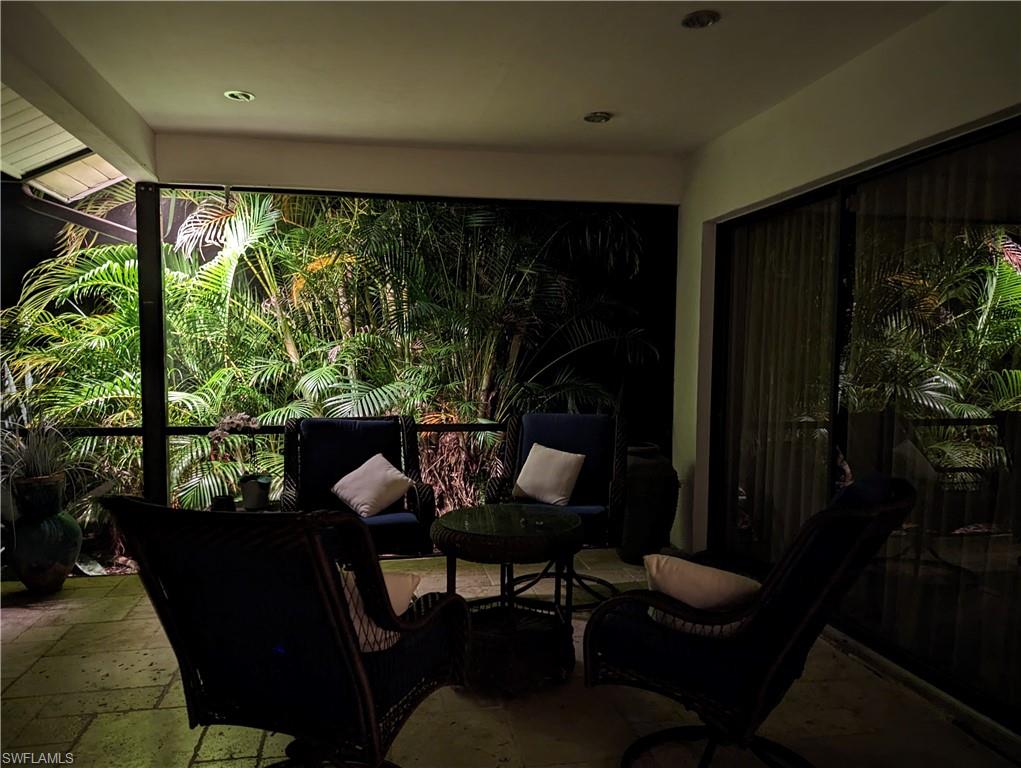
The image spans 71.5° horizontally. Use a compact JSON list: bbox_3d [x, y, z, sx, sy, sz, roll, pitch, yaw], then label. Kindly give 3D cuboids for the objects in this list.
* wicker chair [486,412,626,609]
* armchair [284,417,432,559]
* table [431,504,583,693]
[{"bbox_3d":[0.299,0.695,4.104,0.755,0.980,0.880,1,3,10],"label":"wicker chair"},{"bbox_3d":[-0.831,0.701,3.814,0.755,0.980,0.880,0,3,-17],"label":"armchair"},{"bbox_3d":[-0.012,0.915,3.035,0.655,0.650,0.655,0,3,0],"label":"table"}]

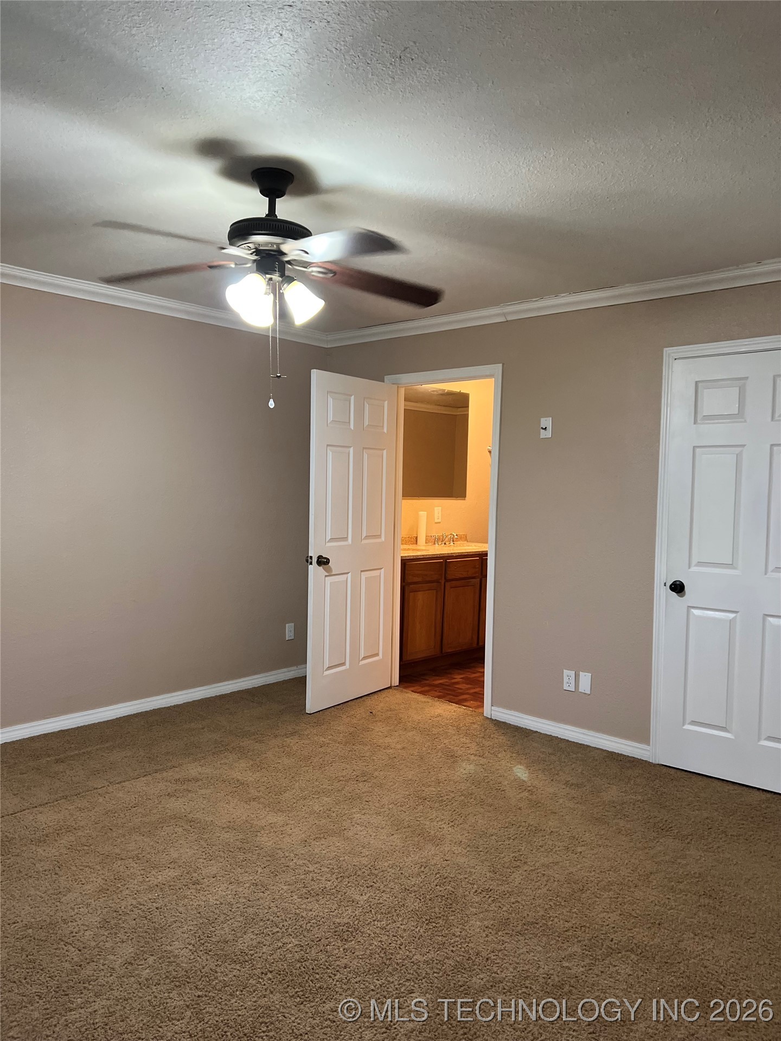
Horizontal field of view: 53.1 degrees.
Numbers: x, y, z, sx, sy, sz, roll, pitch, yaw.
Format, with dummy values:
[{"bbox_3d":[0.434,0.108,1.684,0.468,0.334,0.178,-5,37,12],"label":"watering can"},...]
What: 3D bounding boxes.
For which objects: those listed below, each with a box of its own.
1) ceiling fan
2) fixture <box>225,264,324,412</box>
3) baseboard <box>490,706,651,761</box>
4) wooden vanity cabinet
[{"bbox_3d":[-0.404,-0.921,2.654,1.280,0.500,1.280,4,3,42],"label":"ceiling fan"},{"bbox_3d":[-0.411,-0.626,2.667,0.320,0.480,0.320,4,3,42],"label":"fixture"},{"bbox_3d":[0.969,1.174,4.340,0.980,0.078,0.017,4,3,42],"label":"baseboard"},{"bbox_3d":[0.345,0.685,6.282,0.580,0.870,1.700,4,3,42],"label":"wooden vanity cabinet"}]

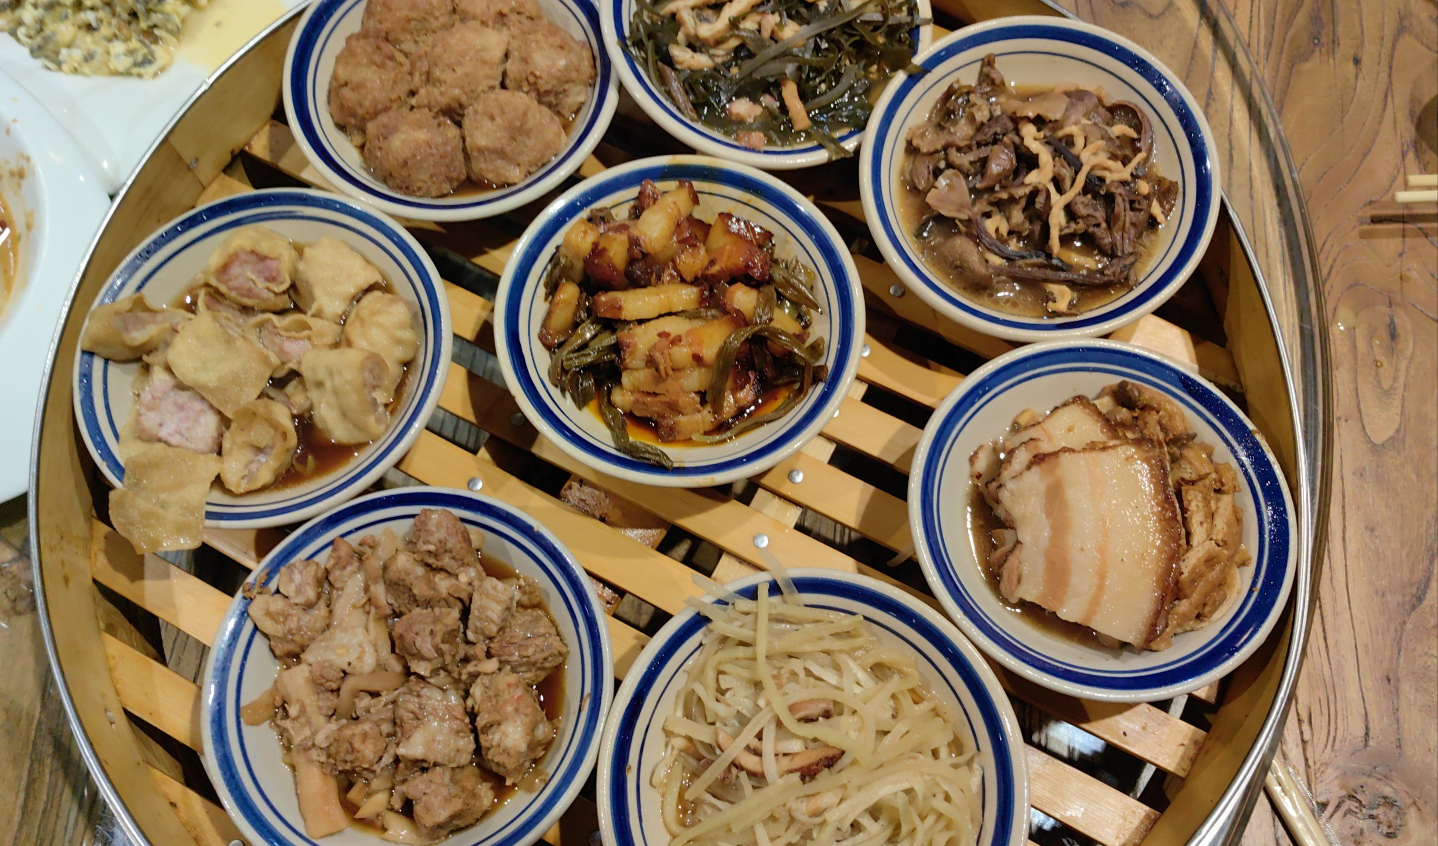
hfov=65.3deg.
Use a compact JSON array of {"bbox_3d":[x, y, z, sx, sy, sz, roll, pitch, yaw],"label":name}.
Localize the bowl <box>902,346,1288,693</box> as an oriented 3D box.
[{"bbox_3d":[0.160,0.043,0.486,0.160,0.038,0.160,0,70,1],"label":"bowl"}]

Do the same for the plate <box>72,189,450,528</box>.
[{"bbox_3d":[-0.195,-0.025,0.497,0.160,0.038,0.160,0,71,0],"label":"plate"}]

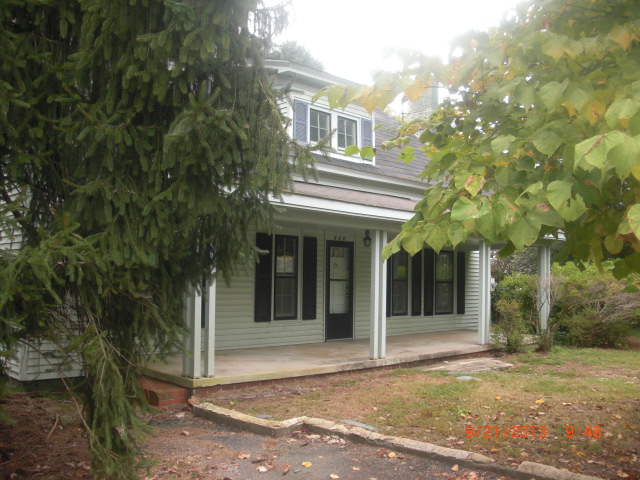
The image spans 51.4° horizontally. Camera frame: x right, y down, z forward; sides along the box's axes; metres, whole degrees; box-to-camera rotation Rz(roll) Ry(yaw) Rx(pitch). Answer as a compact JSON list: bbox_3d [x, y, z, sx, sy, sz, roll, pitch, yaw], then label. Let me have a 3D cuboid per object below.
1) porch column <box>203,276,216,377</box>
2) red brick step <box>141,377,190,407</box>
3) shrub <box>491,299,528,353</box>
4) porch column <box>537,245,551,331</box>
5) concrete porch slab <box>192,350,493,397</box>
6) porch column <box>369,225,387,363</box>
[{"bbox_3d":[-1.395,0.716,8.598,0.100,2.060,0.100,4,-4,-44],"label":"porch column"},{"bbox_3d":[-2.010,1.930,8.323,0.440,0.190,0.720,4,-4,-44],"label":"red brick step"},{"bbox_3d":[3.795,1.670,13.231,0.720,1.080,0.700,4,-4,-44],"label":"shrub"},{"bbox_3d":[4.967,1.182,14.899,0.270,2.060,0.270,4,-4,-44],"label":"porch column"},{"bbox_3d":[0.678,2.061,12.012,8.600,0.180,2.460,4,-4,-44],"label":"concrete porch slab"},{"bbox_3d":[0.952,0.878,10.753,0.280,2.060,0.110,4,-4,-44],"label":"porch column"}]

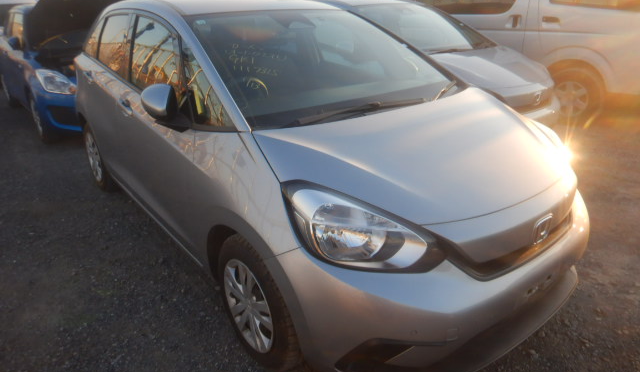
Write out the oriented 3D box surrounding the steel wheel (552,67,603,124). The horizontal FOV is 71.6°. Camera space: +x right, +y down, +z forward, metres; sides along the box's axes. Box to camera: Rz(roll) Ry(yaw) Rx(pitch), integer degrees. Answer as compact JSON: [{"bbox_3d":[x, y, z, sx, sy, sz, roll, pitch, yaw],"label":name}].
[{"bbox_3d":[3.123,-1.093,5.484,0.680,0.680,0.200,17,28,36],"label":"steel wheel"}]

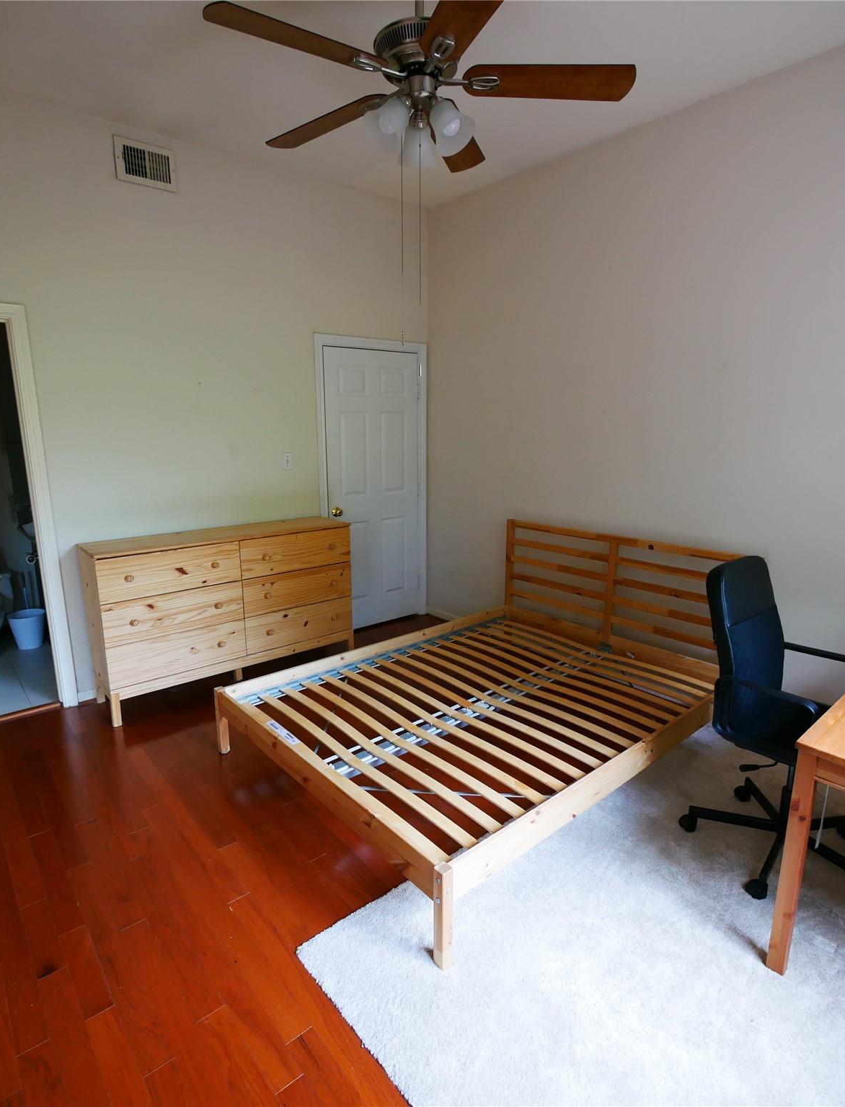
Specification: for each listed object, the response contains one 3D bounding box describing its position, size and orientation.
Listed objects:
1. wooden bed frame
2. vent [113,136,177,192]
[{"bbox_3d":[0.331,0.495,2.918,2.120,0.925,1.600,-11,16,-40],"label":"wooden bed frame"},{"bbox_3d":[-1.448,-2.038,3.134,0.302,0.205,0.020,-11,16,-40],"label":"vent"}]

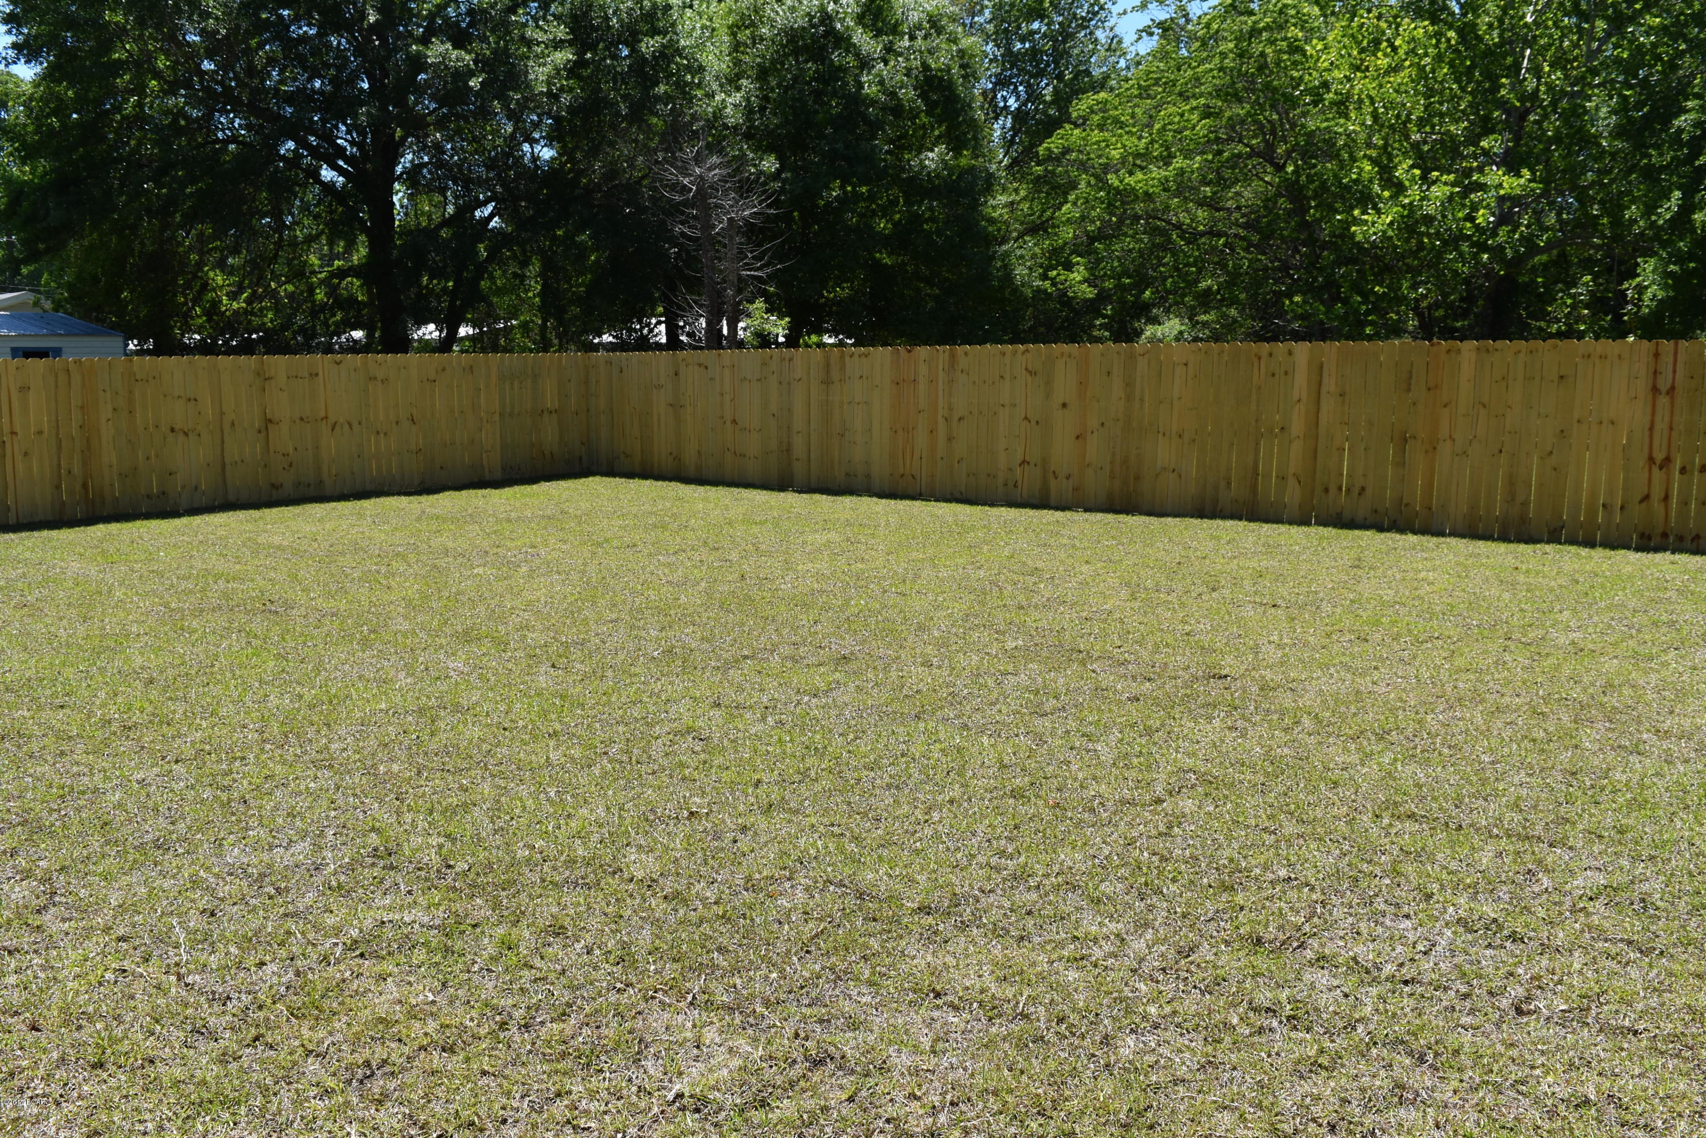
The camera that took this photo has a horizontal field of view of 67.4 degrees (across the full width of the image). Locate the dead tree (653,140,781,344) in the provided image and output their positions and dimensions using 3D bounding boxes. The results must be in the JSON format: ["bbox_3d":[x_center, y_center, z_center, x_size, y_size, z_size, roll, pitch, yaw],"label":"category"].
[{"bbox_3d":[-2.588,-5.254,24.469,2.480,5.840,2.310,0,9,0],"label":"dead tree"}]

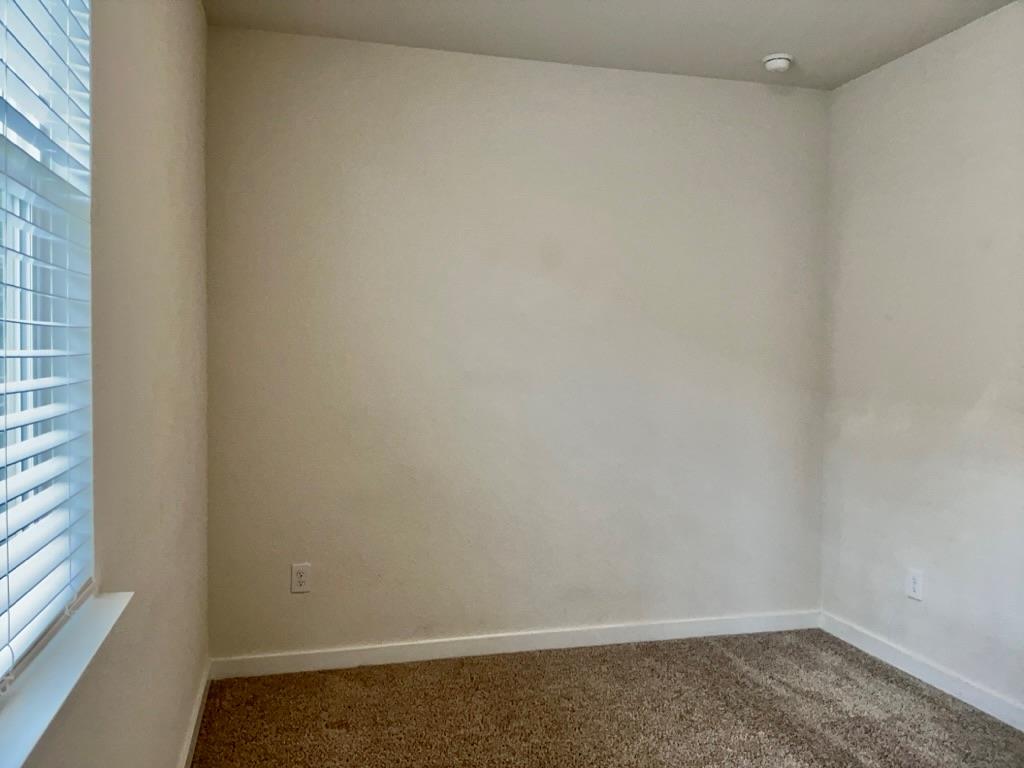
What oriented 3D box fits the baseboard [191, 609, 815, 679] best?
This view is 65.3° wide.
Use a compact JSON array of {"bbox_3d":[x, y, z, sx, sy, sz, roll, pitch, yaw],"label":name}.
[{"bbox_3d":[0.148,1.102,3.413,2.718,0.080,0.016,0,2,-15],"label":"baseboard"}]

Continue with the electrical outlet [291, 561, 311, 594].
[{"bbox_3d":[-0.831,0.766,3.147,0.073,0.116,0.010,0,2,-15],"label":"electrical outlet"}]

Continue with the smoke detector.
[{"bbox_3d":[1.094,-1.320,3.287,0.126,0.042,0.126,1,2,0],"label":"smoke detector"}]

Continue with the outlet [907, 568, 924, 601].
[{"bbox_3d":[1.607,0.805,3.193,0.010,0.116,0.073,0,2,-15],"label":"outlet"}]

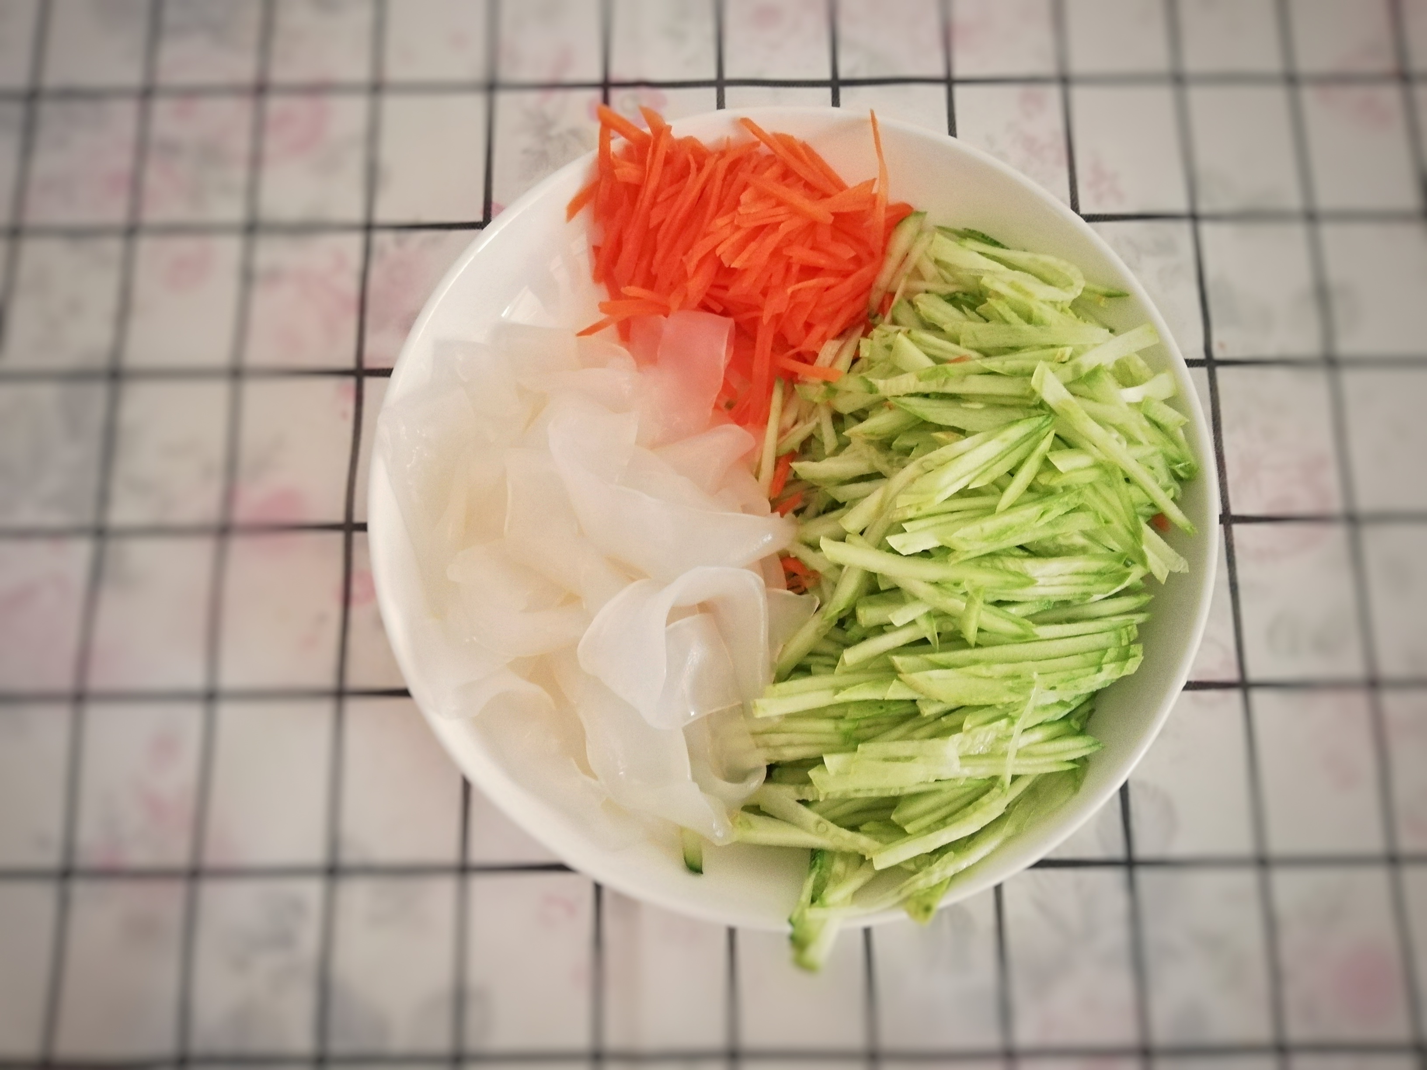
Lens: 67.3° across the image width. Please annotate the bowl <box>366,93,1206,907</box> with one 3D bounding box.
[{"bbox_3d":[0.020,-0.006,0.304,0.216,0.060,0.216,0,79,0],"label":"bowl"}]

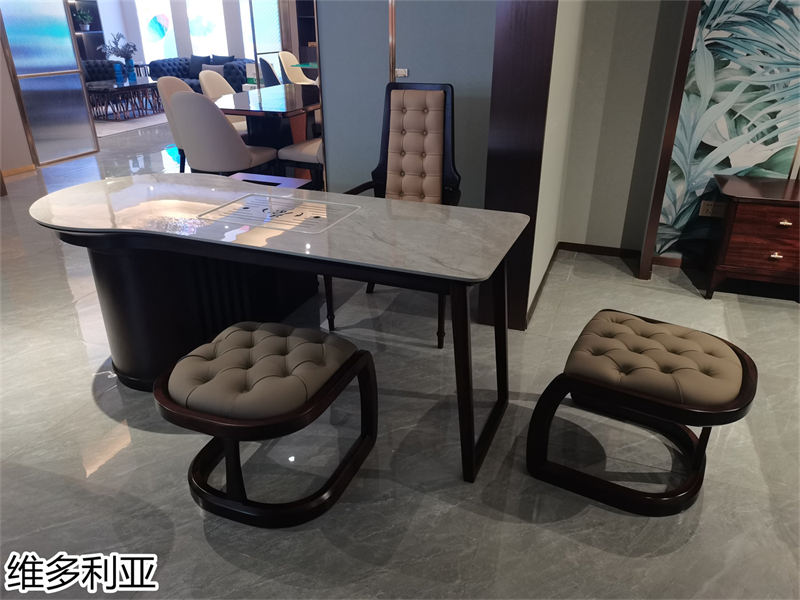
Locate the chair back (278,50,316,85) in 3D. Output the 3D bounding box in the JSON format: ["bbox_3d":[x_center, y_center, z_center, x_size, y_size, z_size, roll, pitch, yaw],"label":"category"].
[{"bbox_3d":[-1.647,-3.578,9.911,0.600,0.900,0.520,15,29,30],"label":"chair back"}]

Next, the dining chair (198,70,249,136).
[{"bbox_3d":[-1.617,-1.791,6.022,0.600,0.900,0.520,9,26,20],"label":"dining chair"}]

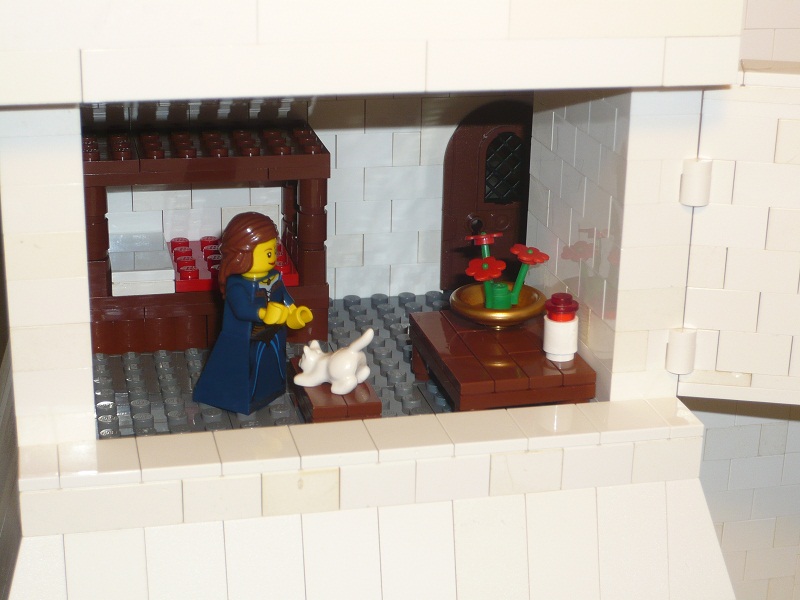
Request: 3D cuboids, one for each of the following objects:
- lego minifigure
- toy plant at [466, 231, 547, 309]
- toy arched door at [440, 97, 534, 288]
[{"bbox_3d":[-0.033,0.002,0.361,0.026,0.046,0.024,12,22,27],"label":"lego minifigure"},{"bbox_3d":[0.026,-0.006,0.377,0.021,0.018,0.021,1,20,0],"label":"toy plant"},{"bbox_3d":[0.029,-0.030,0.444,0.034,0.055,0.005,-3,20,-13],"label":"toy arched door"}]

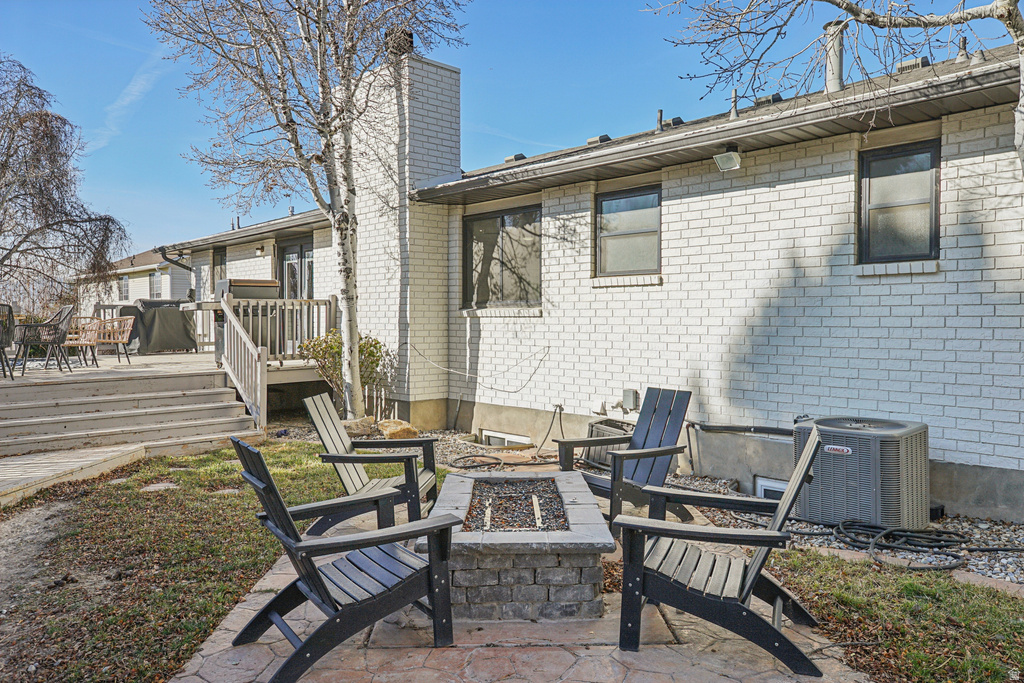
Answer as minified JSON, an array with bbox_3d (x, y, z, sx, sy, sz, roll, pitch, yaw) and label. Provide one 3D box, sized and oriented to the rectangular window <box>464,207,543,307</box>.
[{"bbox_3d":[-0.113,-1.021,8.963,0.100,1.226,1.520,-1,2,-44],"label":"rectangular window"}]

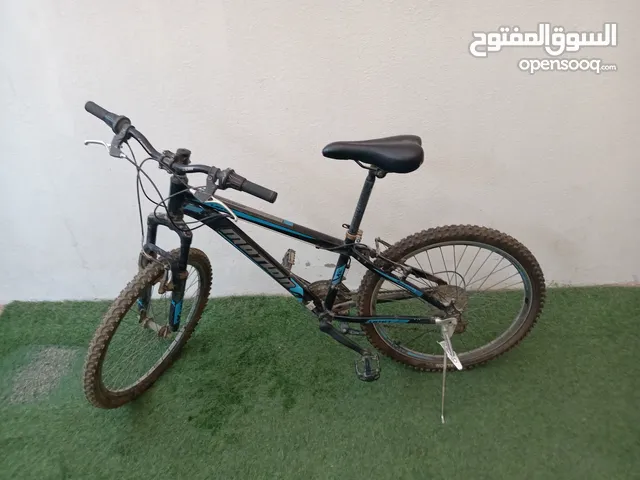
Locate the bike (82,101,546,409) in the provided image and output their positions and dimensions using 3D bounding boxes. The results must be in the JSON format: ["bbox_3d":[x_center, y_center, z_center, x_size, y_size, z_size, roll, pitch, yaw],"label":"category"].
[{"bbox_3d":[-0.022,0.074,1.481,1.523,1.058,0.592,-3,27,7],"label":"bike"}]

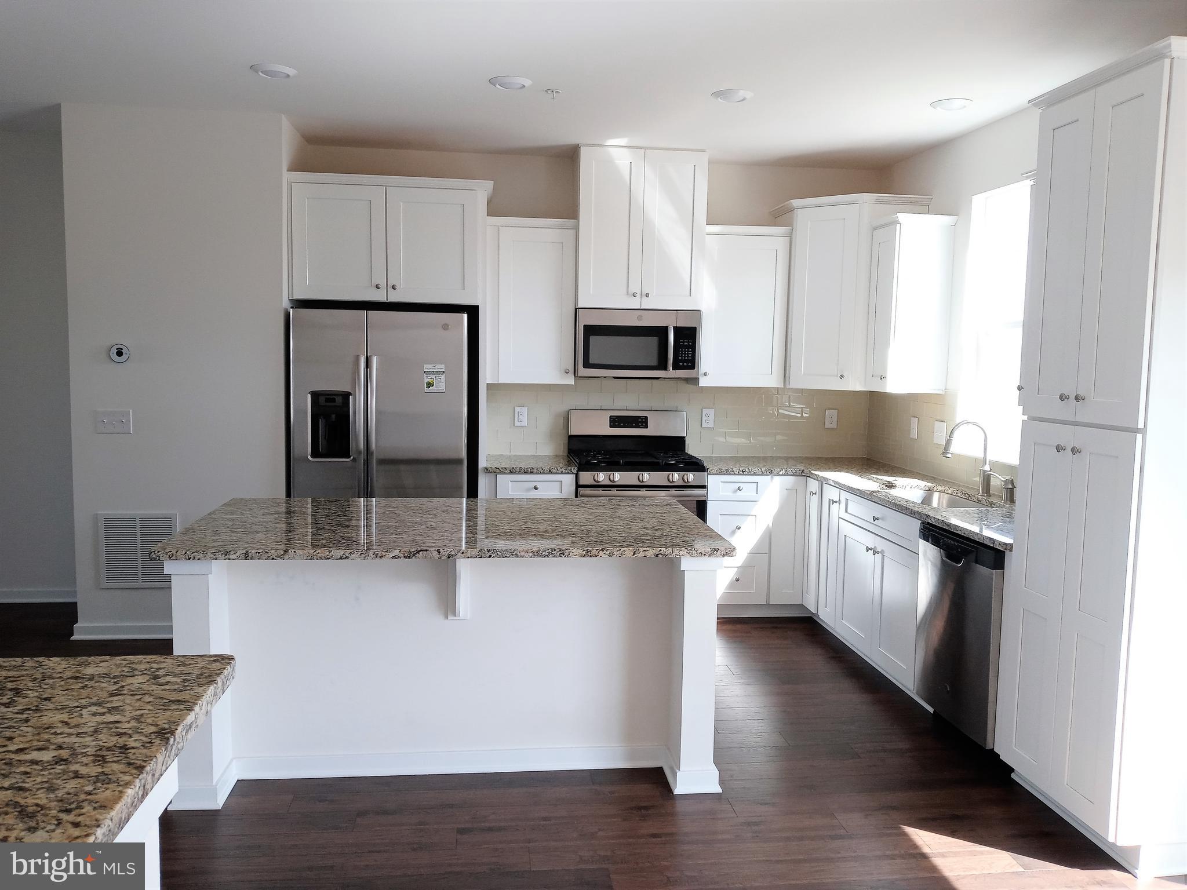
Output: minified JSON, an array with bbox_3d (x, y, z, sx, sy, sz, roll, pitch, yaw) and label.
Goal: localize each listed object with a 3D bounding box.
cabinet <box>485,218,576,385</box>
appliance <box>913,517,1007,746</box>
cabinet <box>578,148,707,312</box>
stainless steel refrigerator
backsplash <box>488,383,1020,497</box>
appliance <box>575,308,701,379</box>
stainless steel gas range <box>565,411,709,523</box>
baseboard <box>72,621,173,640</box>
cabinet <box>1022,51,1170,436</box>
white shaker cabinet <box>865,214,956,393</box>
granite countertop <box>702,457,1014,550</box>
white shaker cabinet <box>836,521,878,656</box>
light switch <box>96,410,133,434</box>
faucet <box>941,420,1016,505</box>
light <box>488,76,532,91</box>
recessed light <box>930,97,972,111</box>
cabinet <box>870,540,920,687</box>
[{"bbox_3d":[-0.382,-0.853,5.791,0.520,0.955,0.343,0,5,-7],"label":"cabinet"},{"bbox_3d":[1.750,0.766,3.916,0.607,0.830,0.615,0,5,-7],"label":"appliance"},{"bbox_3d":[0.270,-1.281,5.844,0.763,0.918,0.330,0,5,-7],"label":"cabinet"},{"bbox_3d":[-1.176,0.137,5.500,0.910,1.760,0.860,0,5,-7],"label":"stainless steel refrigerator"},{"bbox_3d":[0.738,-0.025,4.789,2.495,0.456,2.765,0,5,-7],"label":"backsplash"},{"bbox_3d":[0.255,-0.611,5.867,0.755,0.410,0.400,0,5,-7],"label":"appliance"},{"bbox_3d":[0.246,0.416,5.803,0.752,1.195,0.670,0,5,-7],"label":"stainless steel gas range"},{"bbox_3d":[-2.224,0.991,5.134,1.055,0.092,0.016,0,5,-7],"label":"baseboard"},{"bbox_3d":[1.882,-0.606,3.105,0.621,1.070,0.625,0,5,-7],"label":"cabinet"},{"bbox_3d":[1.750,-0.773,5.349,0.349,0.953,0.352,0,5,-7],"label":"white shaker cabinet"},{"bbox_3d":[1.359,0.234,4.850,1.229,0.034,2.821,0,5,-7],"label":"granite countertop"},{"bbox_3d":[1.649,0.718,4.959,0.606,0.595,0.470,0,5,-7],"label":"white shaker cabinet"},{"bbox_3d":[-2.502,-0.120,5.010,0.169,0.116,0.010,0,5,-7],"label":"light switch"},{"bbox_3d":[1.804,0.070,4.489,0.265,0.361,0.270,0,5,-7],"label":"faucet"},{"bbox_3d":[-0.365,-1.585,4.234,0.190,0.030,0.190,0,5,-7],"label":"light"},{"bbox_3d":[1.679,-1.591,4.501,0.186,0.030,0.186,0,5,-7],"label":"recessed light"},{"bbox_3d":[1.691,0.761,4.463,0.610,0.606,0.464,0,5,-7],"label":"cabinet"}]

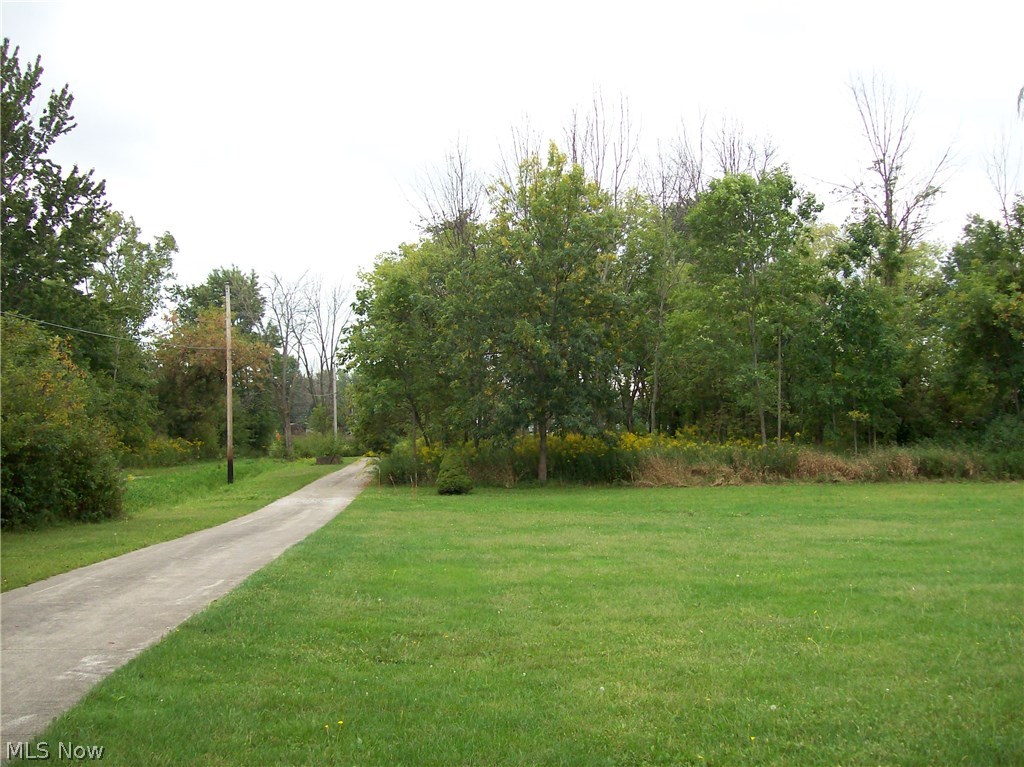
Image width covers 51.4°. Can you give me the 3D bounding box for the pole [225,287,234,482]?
[{"bbox_3d":[-11.304,0.017,42.700,0.240,8.000,0.240,-1,-3,0],"label":"pole"}]

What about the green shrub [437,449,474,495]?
[{"bbox_3d":[-2.033,3.059,37.538,1.250,1.530,1.250,-1,-3,0],"label":"green shrub"}]

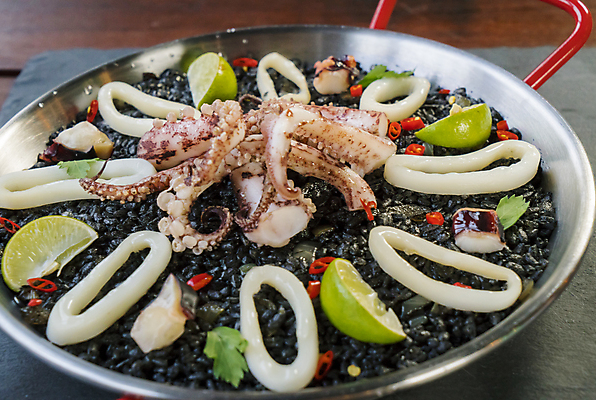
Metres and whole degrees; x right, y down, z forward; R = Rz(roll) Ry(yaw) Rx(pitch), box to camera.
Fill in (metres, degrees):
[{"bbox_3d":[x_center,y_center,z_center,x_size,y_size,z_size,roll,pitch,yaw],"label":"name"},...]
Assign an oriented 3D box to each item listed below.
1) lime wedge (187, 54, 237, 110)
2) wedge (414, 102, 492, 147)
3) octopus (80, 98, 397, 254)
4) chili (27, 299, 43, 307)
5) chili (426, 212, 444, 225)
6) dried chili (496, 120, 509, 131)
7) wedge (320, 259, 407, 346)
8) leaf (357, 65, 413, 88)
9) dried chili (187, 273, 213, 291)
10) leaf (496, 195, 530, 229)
[{"bbox_3d":[-0.053,-0.075,0.728,0.029,0.030,0.047,-10,37,-8],"label":"lime wedge"},{"bbox_3d":[0.091,-0.046,0.678,0.051,0.027,0.026,-20,39,-20],"label":"wedge"},{"bbox_3d":[-0.035,-0.017,0.640,0.178,0.043,0.095,-4,37,0],"label":"octopus"},{"bbox_3d":[-0.132,0.051,0.586,0.008,0.003,0.004,4,37,11],"label":"chili"},{"bbox_3d":[0.073,0.010,0.624,0.009,0.006,0.007,-4,37,0],"label":"chili"},{"bbox_3d":[0.121,-0.044,0.691,0.007,0.005,0.006,-4,37,0],"label":"dried chili"},{"bbox_3d":[0.031,0.047,0.553,0.026,0.029,0.049,-28,42,-28],"label":"wedge"},{"bbox_3d":[0.054,-0.078,0.736,0.034,0.012,0.022,-4,37,0],"label":"leaf"},{"bbox_3d":[-0.050,0.041,0.593,0.013,0.007,0.008,-23,41,-23],"label":"dried chili"},{"bbox_3d":[0.113,0.006,0.616,0.019,0.007,0.025,14,40,23],"label":"leaf"}]

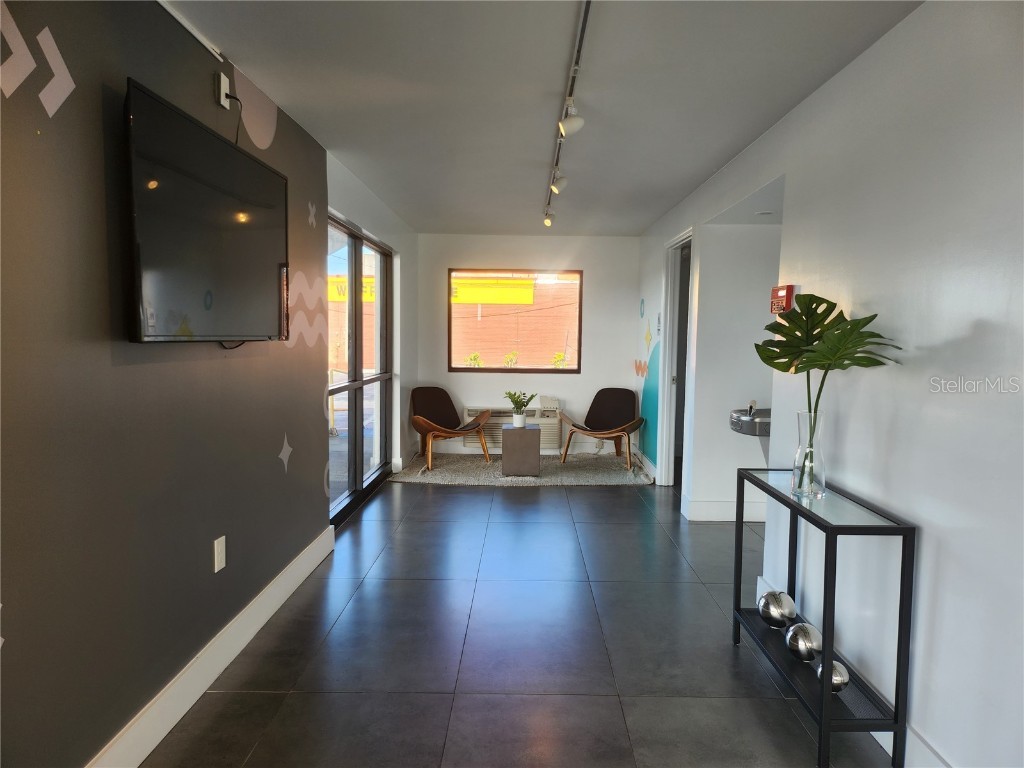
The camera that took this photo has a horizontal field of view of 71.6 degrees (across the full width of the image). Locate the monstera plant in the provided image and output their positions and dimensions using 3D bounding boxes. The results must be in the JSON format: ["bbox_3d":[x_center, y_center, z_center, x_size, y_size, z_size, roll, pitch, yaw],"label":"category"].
[{"bbox_3d":[1.061,0.049,2.502,0.390,0.745,0.430,1,4,1],"label":"monstera plant"}]

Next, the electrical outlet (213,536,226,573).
[{"bbox_3d":[-1.138,0.669,2.771,0.010,0.123,0.083,1,4,1],"label":"electrical outlet"}]

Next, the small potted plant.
[{"bbox_3d":[0.086,0.235,6.845,0.295,0.355,0.280,1,4,1],"label":"small potted plant"}]

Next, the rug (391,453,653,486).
[{"bbox_3d":[0.107,0.834,7.098,2.370,0.020,1.580,1,4,1],"label":"rug"}]

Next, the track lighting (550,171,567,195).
[{"bbox_3d":[0.287,-1.254,4.396,0.115,0.145,0.085,-1,5,-27],"label":"track lighting"}]

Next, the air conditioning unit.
[{"bbox_3d":[0.015,0.421,7.762,1.067,0.560,0.230,1,4,1],"label":"air conditioning unit"}]

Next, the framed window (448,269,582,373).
[{"bbox_3d":[0.033,-0.687,7.832,1.465,1.135,0.100,1,4,1],"label":"framed window"}]

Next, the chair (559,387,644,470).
[{"bbox_3d":[1.008,0.432,7.404,0.880,0.775,0.800,3,5,28],"label":"chair"}]

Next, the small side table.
[{"bbox_3d":[0.090,0.633,6.873,0.358,0.450,0.350,1,4,1],"label":"small side table"}]

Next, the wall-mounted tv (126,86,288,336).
[{"bbox_3d":[-1.069,-0.525,2.628,0.060,0.730,1.280,1,4,1],"label":"wall-mounted tv"}]

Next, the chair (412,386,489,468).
[{"bbox_3d":[-0.694,0.421,7.293,0.880,0.775,0.800,-2,5,-36],"label":"chair"}]

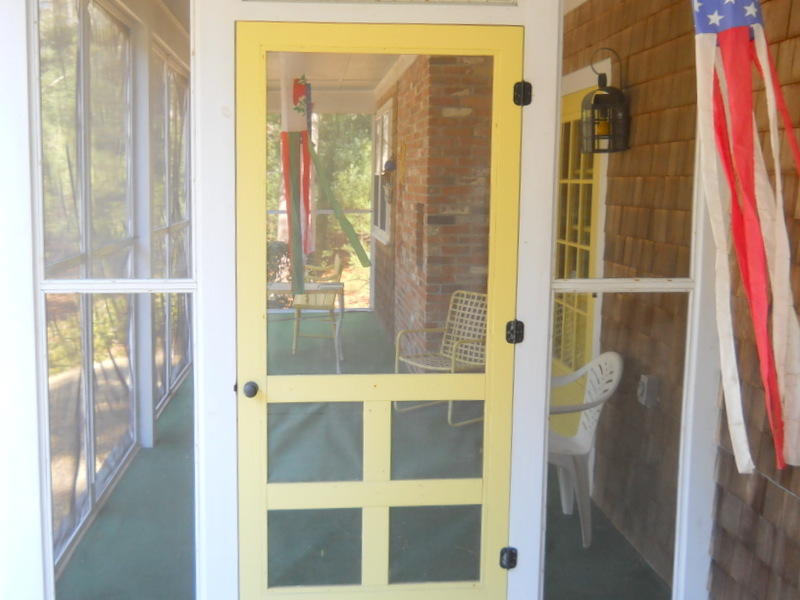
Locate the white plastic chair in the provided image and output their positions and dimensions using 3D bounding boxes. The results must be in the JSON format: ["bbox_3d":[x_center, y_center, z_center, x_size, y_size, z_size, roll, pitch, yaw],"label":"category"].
[{"bbox_3d":[0.664,0.653,3.926,0.590,0.840,0.570,0,7,-2],"label":"white plastic chair"}]

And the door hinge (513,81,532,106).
[{"bbox_3d":[0.393,-0.659,2.729,0.058,0.079,0.016,0,7,-5],"label":"door hinge"}]

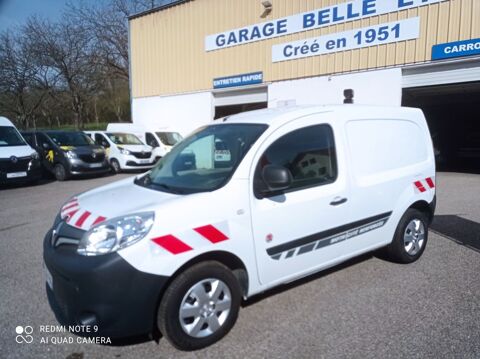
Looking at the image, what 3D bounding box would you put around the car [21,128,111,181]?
[{"bbox_3d":[-7.620,-1.080,16.200,5.050,1.970,1.960,4,8,33],"label":"car"}]

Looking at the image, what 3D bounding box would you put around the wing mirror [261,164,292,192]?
[{"bbox_3d":[0.274,-0.003,2.827,0.140,0.215,0.200,-7,8,-36],"label":"wing mirror"}]

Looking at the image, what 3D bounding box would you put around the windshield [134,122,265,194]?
[{"bbox_3d":[-0.450,-0.198,3.500,0.930,0.180,1.420,-49,30,-22],"label":"windshield"}]

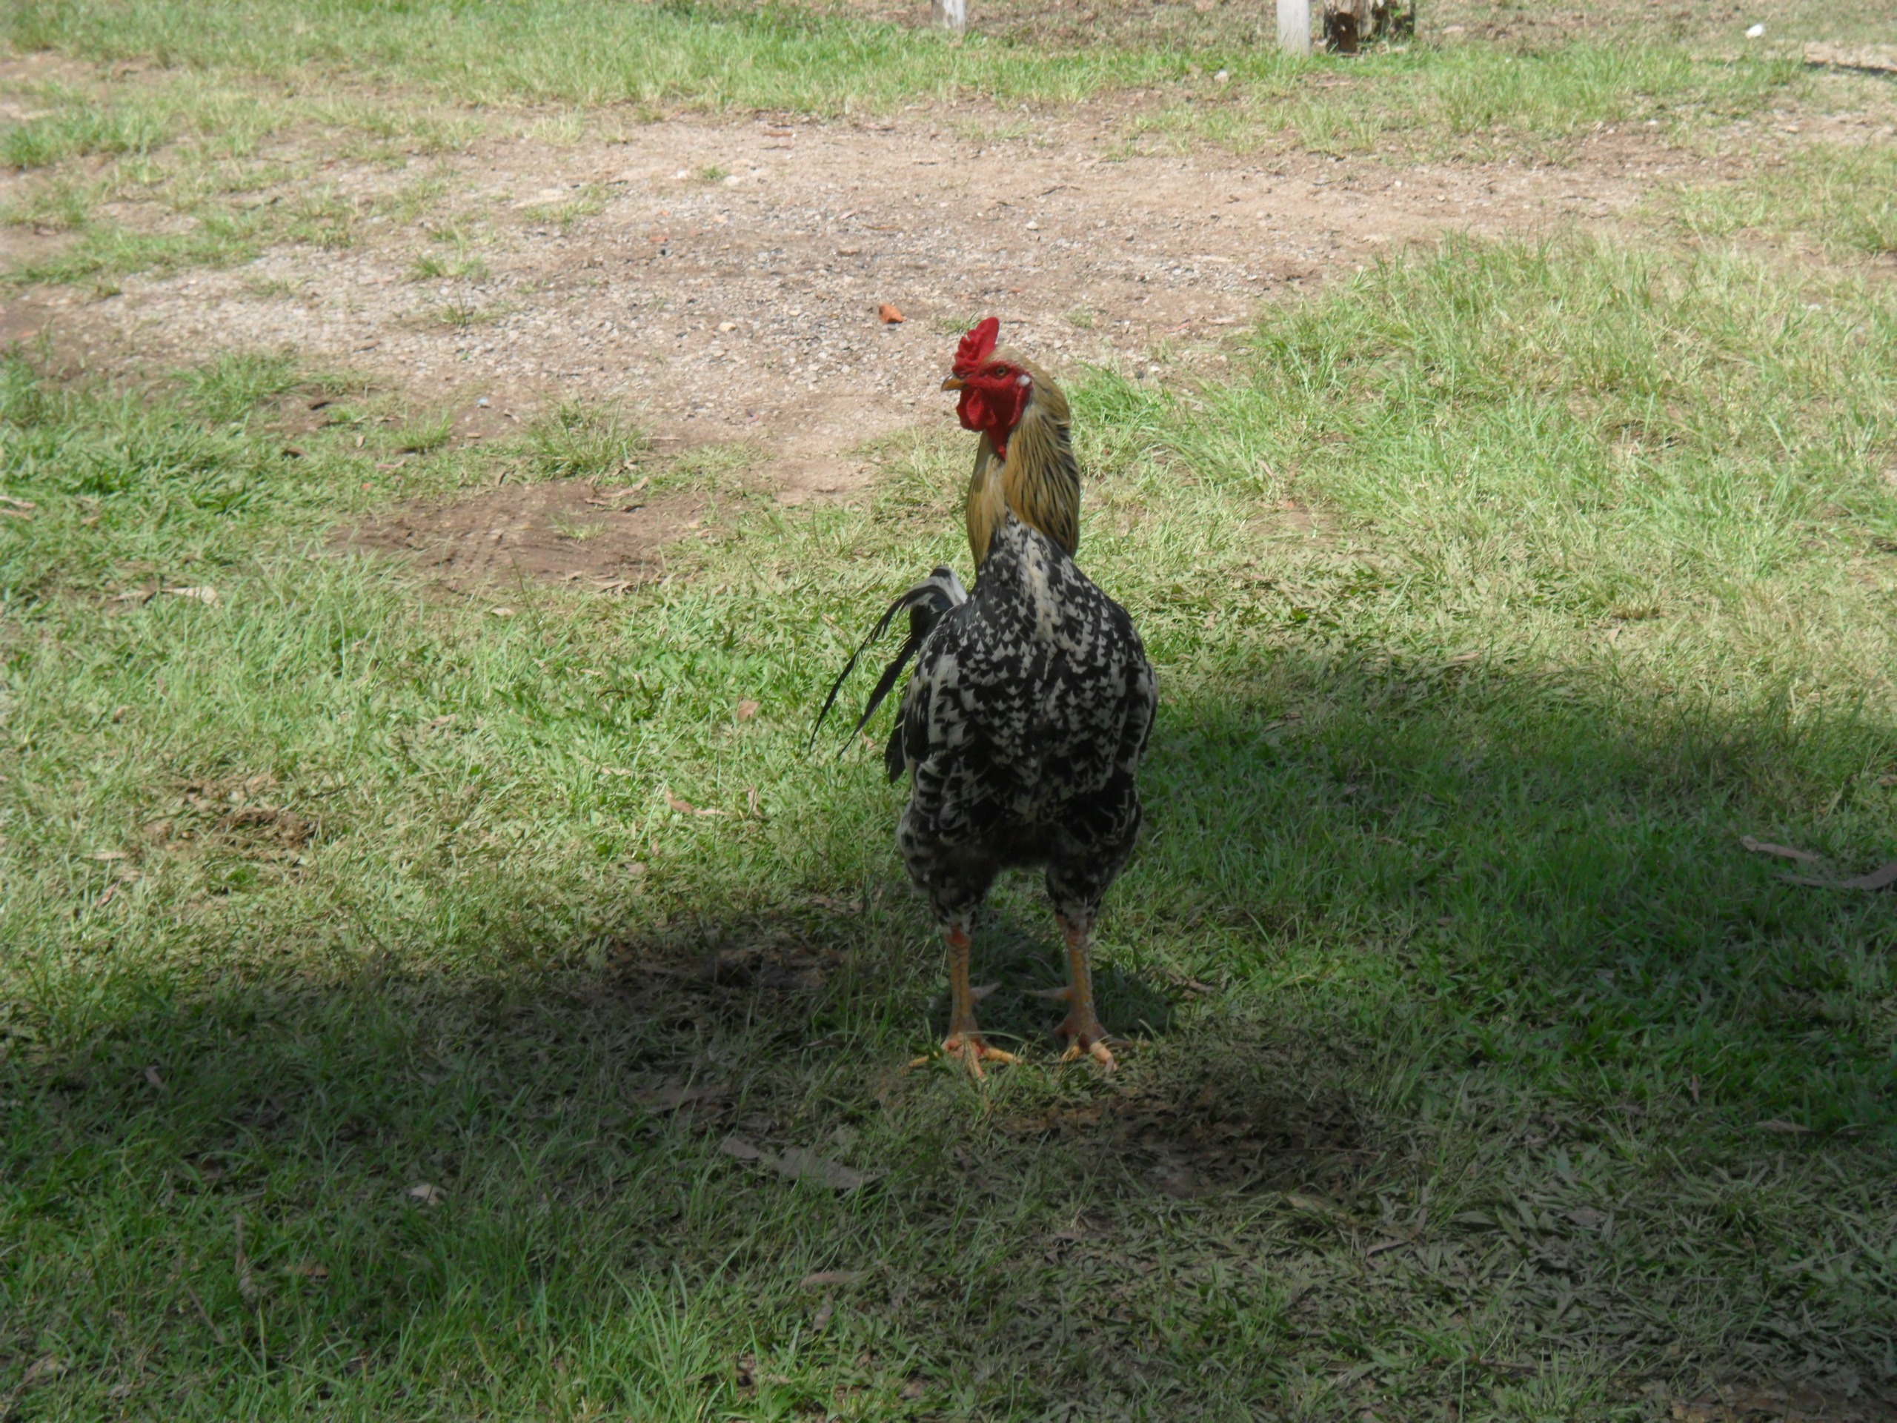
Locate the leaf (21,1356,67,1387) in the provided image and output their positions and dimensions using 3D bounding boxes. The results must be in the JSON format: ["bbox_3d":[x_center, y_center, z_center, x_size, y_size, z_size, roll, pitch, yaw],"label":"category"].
[{"bbox_3d":[-0.622,0.455,2.827,0.024,0.014,0.039,12,20,36],"label":"leaf"}]

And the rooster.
[{"bbox_3d":[0.040,-0.040,3.465,0.235,0.620,0.390,-5,17,-17],"label":"rooster"}]

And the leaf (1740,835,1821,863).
[{"bbox_3d":[0.799,0.133,3.949,0.086,0.014,0.022,13,21,38],"label":"leaf"}]

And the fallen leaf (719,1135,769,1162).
[{"bbox_3d":[-0.161,0.342,3.219,0.051,0.014,0.024,14,21,39],"label":"fallen leaf"}]

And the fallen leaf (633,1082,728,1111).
[{"bbox_3d":[-0.218,0.311,3.329,0.079,0.014,0.035,-5,17,-16],"label":"fallen leaf"}]

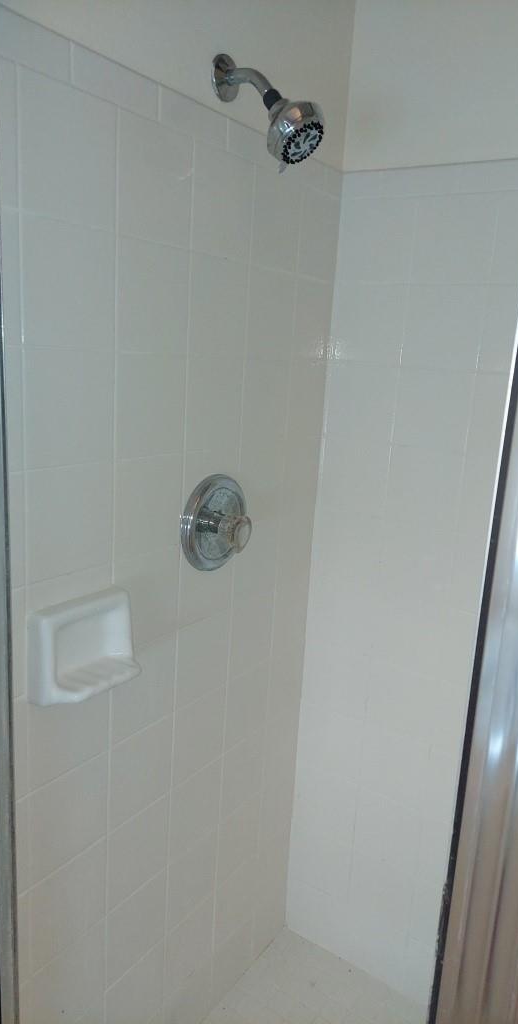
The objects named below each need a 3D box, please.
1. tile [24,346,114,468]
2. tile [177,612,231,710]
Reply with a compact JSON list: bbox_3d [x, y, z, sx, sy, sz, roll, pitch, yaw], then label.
[{"bbox_3d":[-0.251,-0.138,0.943,0.009,0.152,0.152,12,15,33],"label":"tile"},{"bbox_3d":[-0.103,0.264,1.293,0.009,0.152,0.152,12,15,33],"label":"tile"}]

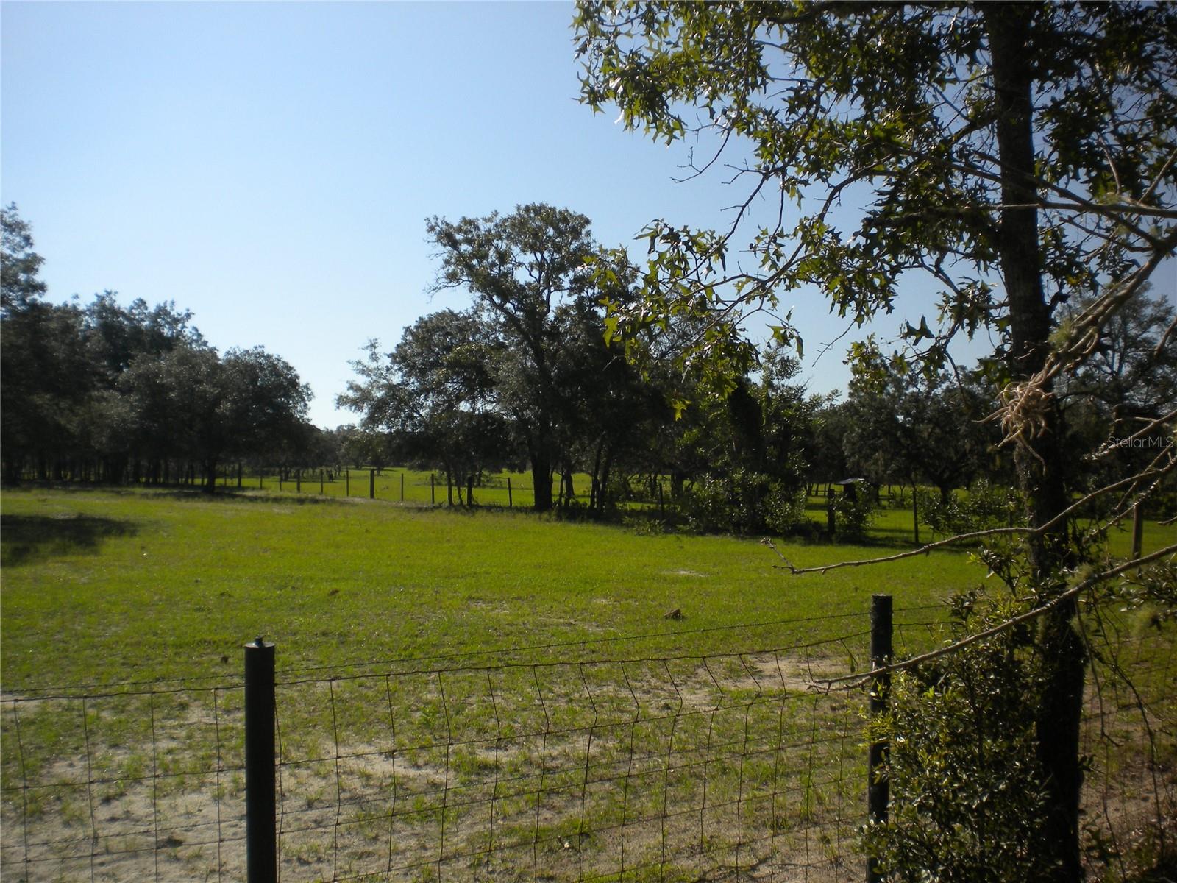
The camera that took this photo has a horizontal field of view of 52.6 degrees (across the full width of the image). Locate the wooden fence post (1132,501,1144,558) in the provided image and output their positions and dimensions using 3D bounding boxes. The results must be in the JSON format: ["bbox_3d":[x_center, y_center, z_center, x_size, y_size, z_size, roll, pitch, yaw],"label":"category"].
[{"bbox_3d":[10.530,1.730,22.800,0.140,1.160,0.140,0,-1,0],"label":"wooden fence post"}]

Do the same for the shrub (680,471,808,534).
[{"bbox_3d":[4.050,1.560,30.800,3.250,1.650,2.500,0,-1,8],"label":"shrub"}]

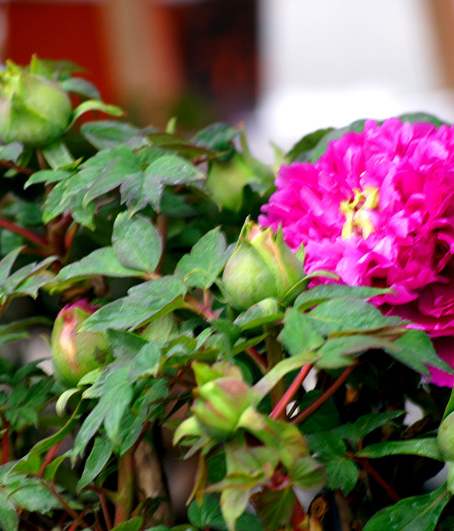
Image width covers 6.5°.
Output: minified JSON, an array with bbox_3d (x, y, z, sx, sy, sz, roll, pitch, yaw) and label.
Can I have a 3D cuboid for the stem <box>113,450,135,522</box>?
[{"bbox_3d":[-0.053,0.115,2.070,0.008,0.040,0.008,6,6,0],"label":"stem"}]

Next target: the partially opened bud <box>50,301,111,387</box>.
[{"bbox_3d":[-0.076,0.040,2.070,0.032,0.045,0.032,-3,6,0],"label":"partially opened bud"}]

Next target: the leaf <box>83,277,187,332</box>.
[{"bbox_3d":[-0.047,0.020,2.030,0.053,0.009,0.024,-21,39,-8],"label":"leaf"}]

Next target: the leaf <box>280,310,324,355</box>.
[{"bbox_3d":[0.038,0.034,2.020,0.022,0.026,0.007,-21,-15,-2],"label":"leaf"}]

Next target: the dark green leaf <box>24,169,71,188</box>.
[{"bbox_3d":[-0.094,-0.046,2.100,0.025,0.006,0.017,-9,32,-15],"label":"dark green leaf"}]

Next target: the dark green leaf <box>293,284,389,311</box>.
[{"bbox_3d":[0.060,0.017,2.080,0.051,0.009,0.024,-8,29,11],"label":"dark green leaf"}]

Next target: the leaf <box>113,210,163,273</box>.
[{"bbox_3d":[-0.046,-0.012,2.050,0.025,0.034,0.007,-20,-15,-1],"label":"leaf"}]

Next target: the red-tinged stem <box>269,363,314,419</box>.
[{"bbox_3d":[0.033,0.065,2.062,0.006,0.045,0.006,36,34,0],"label":"red-tinged stem"}]

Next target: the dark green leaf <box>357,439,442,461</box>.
[{"bbox_3d":[0.090,0.096,2.080,0.046,0.010,0.016,0,8,0],"label":"dark green leaf"}]

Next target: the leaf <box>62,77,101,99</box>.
[{"bbox_3d":[-0.079,-0.095,2.140,0.022,0.010,0.016,0,8,0],"label":"leaf"}]

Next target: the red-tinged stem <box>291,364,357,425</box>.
[{"bbox_3d":[0.050,0.067,2.060,0.047,0.006,0.006,-42,0,-7],"label":"red-tinged stem"}]

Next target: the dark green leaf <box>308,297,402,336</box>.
[{"bbox_3d":[0.064,0.025,2.040,0.047,0.008,0.022,6,41,-2],"label":"dark green leaf"}]

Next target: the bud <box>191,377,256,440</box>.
[{"bbox_3d":[-0.002,0.072,2.020,0.032,0.032,0.031,9,17,0],"label":"bud"}]

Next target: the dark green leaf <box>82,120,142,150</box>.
[{"bbox_3d":[-0.060,-0.069,2.140,0.035,0.014,0.022,0,8,0],"label":"dark green leaf"}]

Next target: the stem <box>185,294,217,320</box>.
[{"bbox_3d":[-0.013,0.022,2.050,0.020,0.006,0.006,36,0,-6],"label":"stem"}]

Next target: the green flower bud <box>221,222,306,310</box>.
[{"bbox_3d":[0.019,0.001,2.090,0.043,0.045,0.043,5,14,0],"label":"green flower bud"}]

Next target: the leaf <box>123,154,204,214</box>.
[{"bbox_3d":[-0.034,-0.043,2.110,0.045,0.014,0.036,25,47,26],"label":"leaf"}]

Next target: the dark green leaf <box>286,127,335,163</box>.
[{"bbox_3d":[0.046,-0.067,2.220,0.036,0.009,0.022,-33,39,-16],"label":"dark green leaf"}]

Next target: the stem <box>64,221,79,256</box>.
[{"bbox_3d":[-0.082,-0.014,2.110,0.005,0.017,0.005,19,0,0],"label":"stem"}]

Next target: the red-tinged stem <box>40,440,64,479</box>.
[{"bbox_3d":[-0.092,0.102,2.100,0.004,0.023,0.004,34,3,0],"label":"red-tinged stem"}]

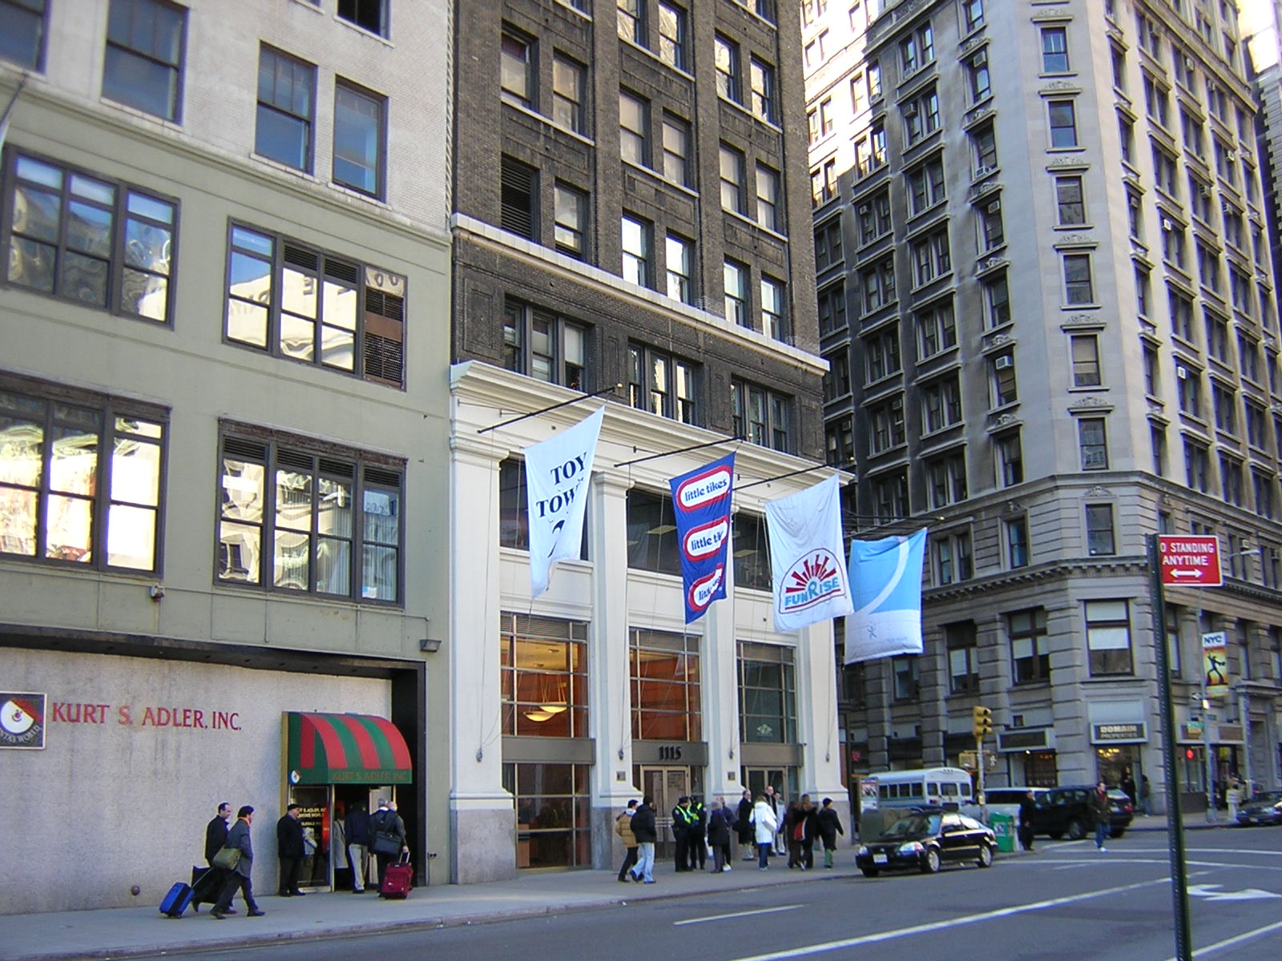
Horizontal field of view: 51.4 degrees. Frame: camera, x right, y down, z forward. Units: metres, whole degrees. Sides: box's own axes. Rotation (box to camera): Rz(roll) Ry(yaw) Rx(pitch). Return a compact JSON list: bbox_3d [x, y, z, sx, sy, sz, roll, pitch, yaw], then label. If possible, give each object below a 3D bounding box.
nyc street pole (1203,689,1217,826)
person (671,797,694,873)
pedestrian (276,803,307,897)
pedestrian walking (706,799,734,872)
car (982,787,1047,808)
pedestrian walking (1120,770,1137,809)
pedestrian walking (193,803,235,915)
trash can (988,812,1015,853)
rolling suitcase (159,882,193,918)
[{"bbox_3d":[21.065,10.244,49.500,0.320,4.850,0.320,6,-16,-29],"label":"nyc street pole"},{"bbox_3d":[0.977,8.526,32.202,0.480,1.770,0.520,-12,-17,39],"label":"person"},{"bbox_3d":[-7.039,7.467,26.935,0.380,1.770,0.520,0,-14,-5],"label":"pedestrian"},{"bbox_3d":[1.814,8.388,31.492,0.520,1.680,0.450,5,-14,-24],"label":"pedestrian walking"},{"bbox_3d":[13.426,12.151,48.500,1.880,1.800,4.700,6,-16,-28],"label":"car"},{"bbox_3d":[21.218,13.528,58.000,0.520,1.720,0.360,-5,-14,15],"label":"pedestrian walking"},{"bbox_3d":[-7.117,6.311,22.400,0.500,1.750,0.580,-13,-18,41],"label":"pedestrian walking"},{"bbox_3d":[10.387,10.153,38.432,0.580,1.100,0.460,-13,-18,40],"label":"trash can"},{"bbox_3d":[-7.633,6.892,21.898,0.340,0.530,0.220,-13,-56,40],"label":"rolling suitcase"}]

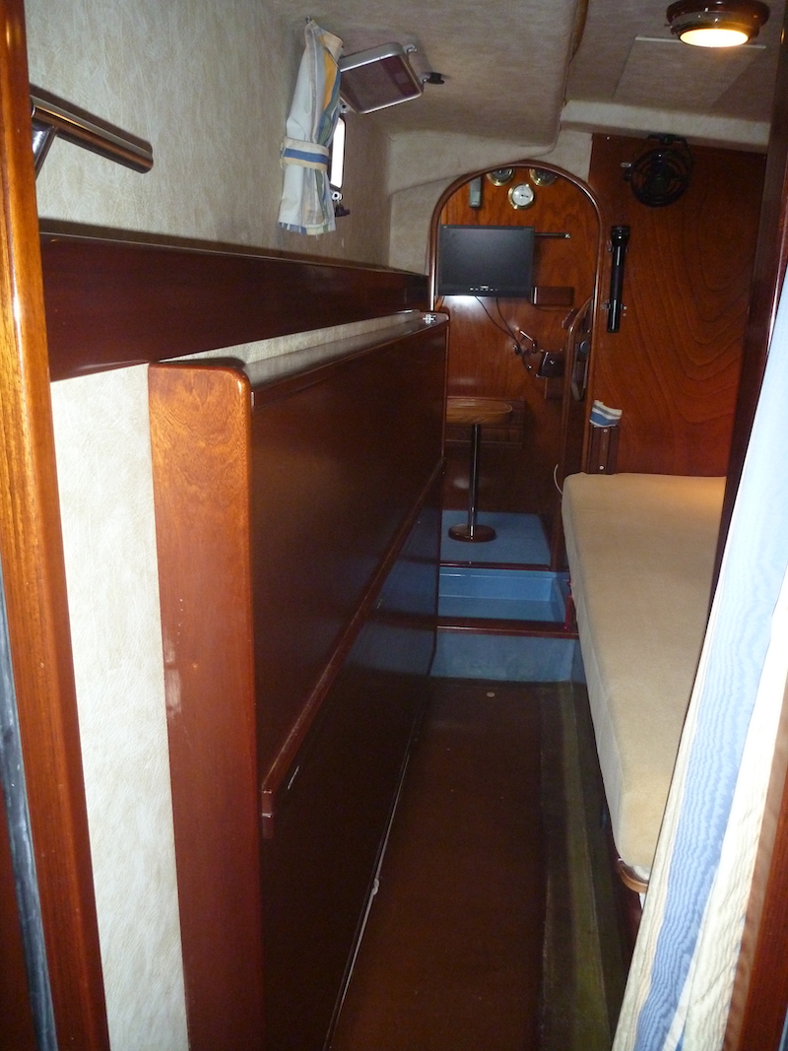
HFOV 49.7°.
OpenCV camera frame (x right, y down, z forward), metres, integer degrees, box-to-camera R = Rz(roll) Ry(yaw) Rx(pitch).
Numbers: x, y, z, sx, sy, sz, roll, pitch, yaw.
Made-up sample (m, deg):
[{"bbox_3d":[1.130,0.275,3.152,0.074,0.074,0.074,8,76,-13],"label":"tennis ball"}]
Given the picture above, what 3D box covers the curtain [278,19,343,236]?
[{"bbox_3d":[-0.152,-0.724,1.561,0.075,0.355,0.180,5,16,16],"label":"curtain"}]

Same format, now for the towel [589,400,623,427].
[{"bbox_3d":[0.676,-0.354,2.708,0.100,0.085,0.050,3,16,8],"label":"towel"}]

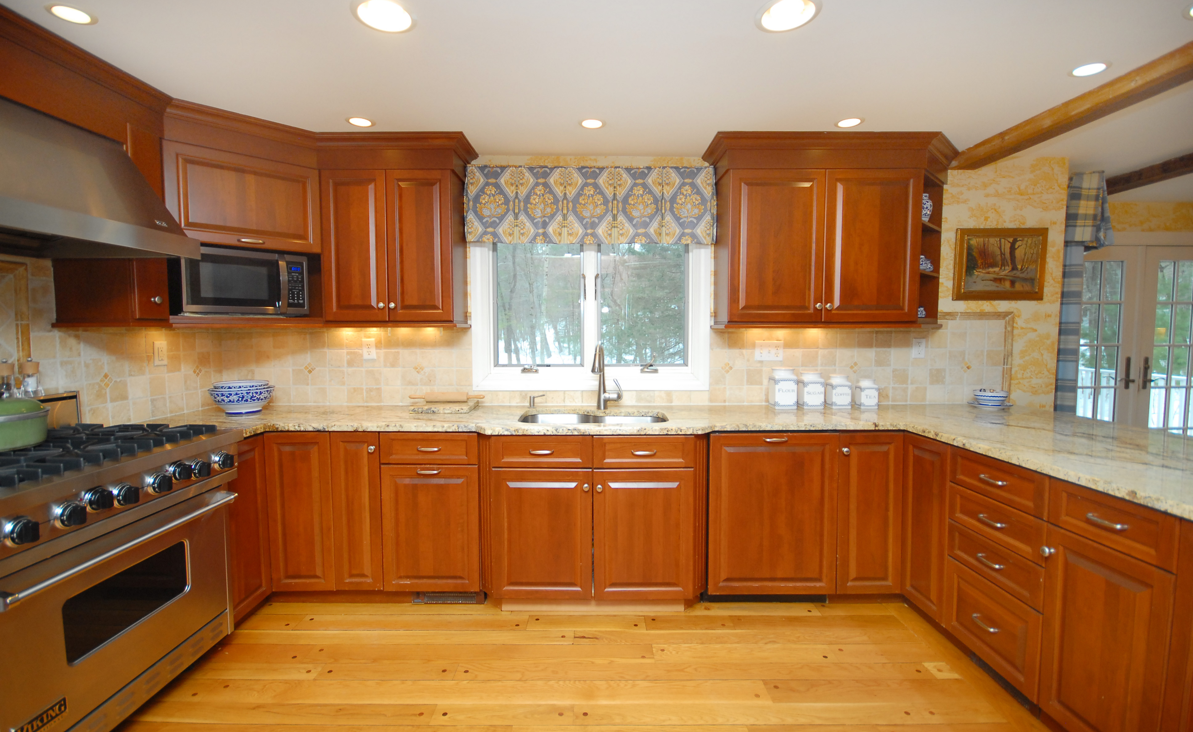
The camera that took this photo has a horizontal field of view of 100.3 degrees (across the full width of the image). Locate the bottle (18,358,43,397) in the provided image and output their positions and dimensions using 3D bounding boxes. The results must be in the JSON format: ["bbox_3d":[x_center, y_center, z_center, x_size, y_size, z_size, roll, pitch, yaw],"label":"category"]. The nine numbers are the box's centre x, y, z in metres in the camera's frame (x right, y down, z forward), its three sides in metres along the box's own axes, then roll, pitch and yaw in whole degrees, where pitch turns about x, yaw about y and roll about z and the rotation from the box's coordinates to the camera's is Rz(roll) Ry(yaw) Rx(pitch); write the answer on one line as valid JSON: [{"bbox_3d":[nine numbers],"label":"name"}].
[{"bbox_3d":[-2.159,0.045,1.900,0.060,0.150,0.060,0,3,-1],"label":"bottle"}]

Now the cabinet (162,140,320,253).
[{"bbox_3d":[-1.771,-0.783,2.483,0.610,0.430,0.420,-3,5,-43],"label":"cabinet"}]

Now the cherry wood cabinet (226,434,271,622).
[{"bbox_3d":[-1.811,0.714,2.217,0.500,0.770,0.309,0,3,-1],"label":"cherry wood cabinet"}]

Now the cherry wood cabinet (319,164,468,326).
[{"bbox_3d":[-1.084,-0.629,2.735,0.676,0.803,0.312,0,3,-1],"label":"cherry wood cabinet"}]

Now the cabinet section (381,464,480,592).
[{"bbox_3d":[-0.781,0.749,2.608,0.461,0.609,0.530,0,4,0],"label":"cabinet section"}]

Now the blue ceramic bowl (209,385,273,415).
[{"bbox_3d":[-1.859,0.181,2.617,0.287,0.125,0.287,0,4,0],"label":"blue ceramic bowl"}]

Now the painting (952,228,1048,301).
[{"bbox_3d":[2.358,-0.590,2.908,0.535,0.417,0.040,0,3,-1],"label":"painting"}]

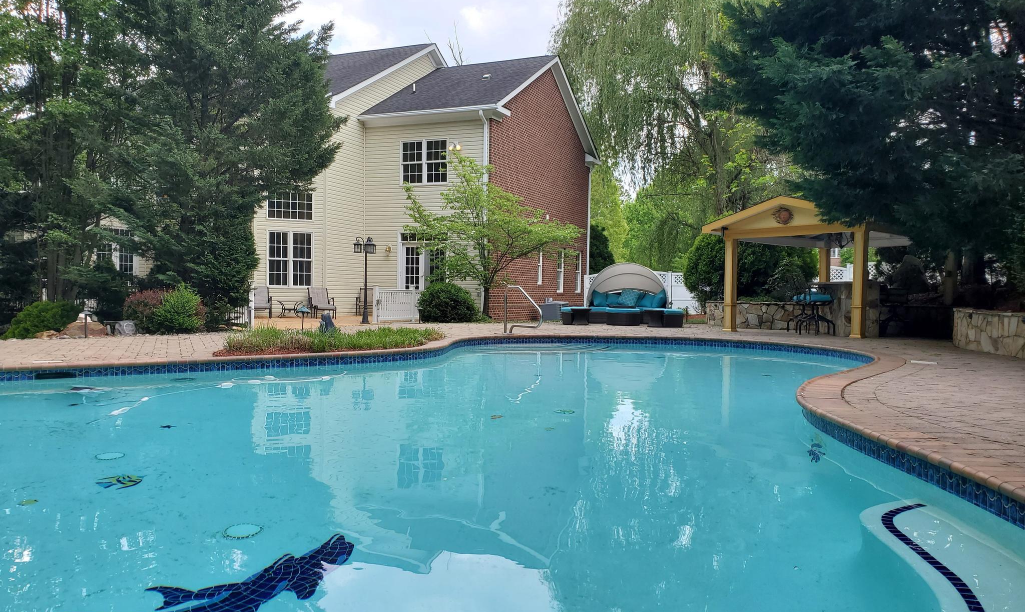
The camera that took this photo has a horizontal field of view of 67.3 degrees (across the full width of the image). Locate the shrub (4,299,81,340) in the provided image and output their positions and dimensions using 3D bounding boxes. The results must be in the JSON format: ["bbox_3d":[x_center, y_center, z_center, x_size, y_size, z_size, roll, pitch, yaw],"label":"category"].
[{"bbox_3d":[-6.809,0.175,11.114,1.050,0.550,1.000,1,2,-31],"label":"shrub"}]

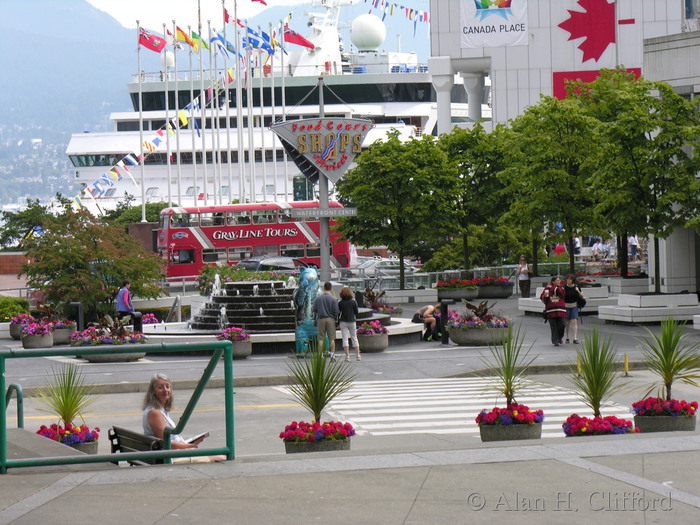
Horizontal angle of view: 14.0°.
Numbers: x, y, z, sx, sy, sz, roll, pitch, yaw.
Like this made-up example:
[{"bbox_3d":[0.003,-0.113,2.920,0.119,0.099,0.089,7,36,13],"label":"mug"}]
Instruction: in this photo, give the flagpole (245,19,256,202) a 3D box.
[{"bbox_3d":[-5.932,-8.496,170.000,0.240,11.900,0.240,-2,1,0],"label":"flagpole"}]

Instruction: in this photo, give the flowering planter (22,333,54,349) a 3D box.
[{"bbox_3d":[-7.819,1.968,71.500,0.790,0.420,0.790,-2,1,0],"label":"flowering planter"}]

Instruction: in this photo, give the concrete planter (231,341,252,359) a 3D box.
[{"bbox_3d":[-2.632,2.042,66.700,0.740,0.470,0.740,-1,2,0],"label":"concrete planter"}]

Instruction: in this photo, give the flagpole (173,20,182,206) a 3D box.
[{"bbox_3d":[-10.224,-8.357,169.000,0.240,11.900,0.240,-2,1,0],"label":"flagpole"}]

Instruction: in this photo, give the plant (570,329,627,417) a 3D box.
[{"bbox_3d":[2.824,1.250,32.400,0.700,1.000,0.700,-2,1,0],"label":"plant"}]

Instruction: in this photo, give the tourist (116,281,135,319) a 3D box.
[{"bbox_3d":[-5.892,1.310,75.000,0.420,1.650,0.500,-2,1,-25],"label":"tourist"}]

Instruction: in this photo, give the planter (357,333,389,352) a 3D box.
[{"bbox_3d":[0.544,1.948,69.000,0.770,0.460,0.770,-2,1,0],"label":"planter"}]

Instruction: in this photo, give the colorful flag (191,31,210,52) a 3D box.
[{"bbox_3d":[-8.928,-13.331,172.000,1.400,1.300,0.400,-2,2,-11],"label":"colorful flag"}]

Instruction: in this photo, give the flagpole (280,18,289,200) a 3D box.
[{"bbox_3d":[-3.767,-8.283,164.000,0.150,11.300,0.150,-2,1,0],"label":"flagpole"}]

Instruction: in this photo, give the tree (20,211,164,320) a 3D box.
[{"bbox_3d":[-7.301,0.199,81.000,4.100,3.500,4.000,-1,2,0],"label":"tree"}]

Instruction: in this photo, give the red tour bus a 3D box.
[{"bbox_3d":[-5.001,-0.906,147.600,9.600,4.150,2.500,-3,1,-16],"label":"red tour bus"}]

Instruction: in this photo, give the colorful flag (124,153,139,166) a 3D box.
[{"bbox_3d":[-17.242,-8.128,225.000,1.050,1.000,0.250,-2,1,0],"label":"colorful flag"}]

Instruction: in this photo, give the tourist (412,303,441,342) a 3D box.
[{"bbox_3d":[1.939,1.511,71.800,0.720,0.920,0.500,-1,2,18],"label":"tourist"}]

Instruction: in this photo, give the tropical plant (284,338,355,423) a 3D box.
[{"bbox_3d":[-0.298,1.228,29.300,0.720,0.860,0.700,-2,1,0],"label":"tropical plant"}]

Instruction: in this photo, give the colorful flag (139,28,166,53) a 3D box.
[{"bbox_3d":[-11.914,-13.392,172.000,1.700,1.400,0.300,-2,1,0],"label":"colorful flag"}]

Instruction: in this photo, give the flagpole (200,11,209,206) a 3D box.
[{"bbox_3d":[-8.747,-9.122,170.000,0.150,13.200,0.150,-1,2,0],"label":"flagpole"}]

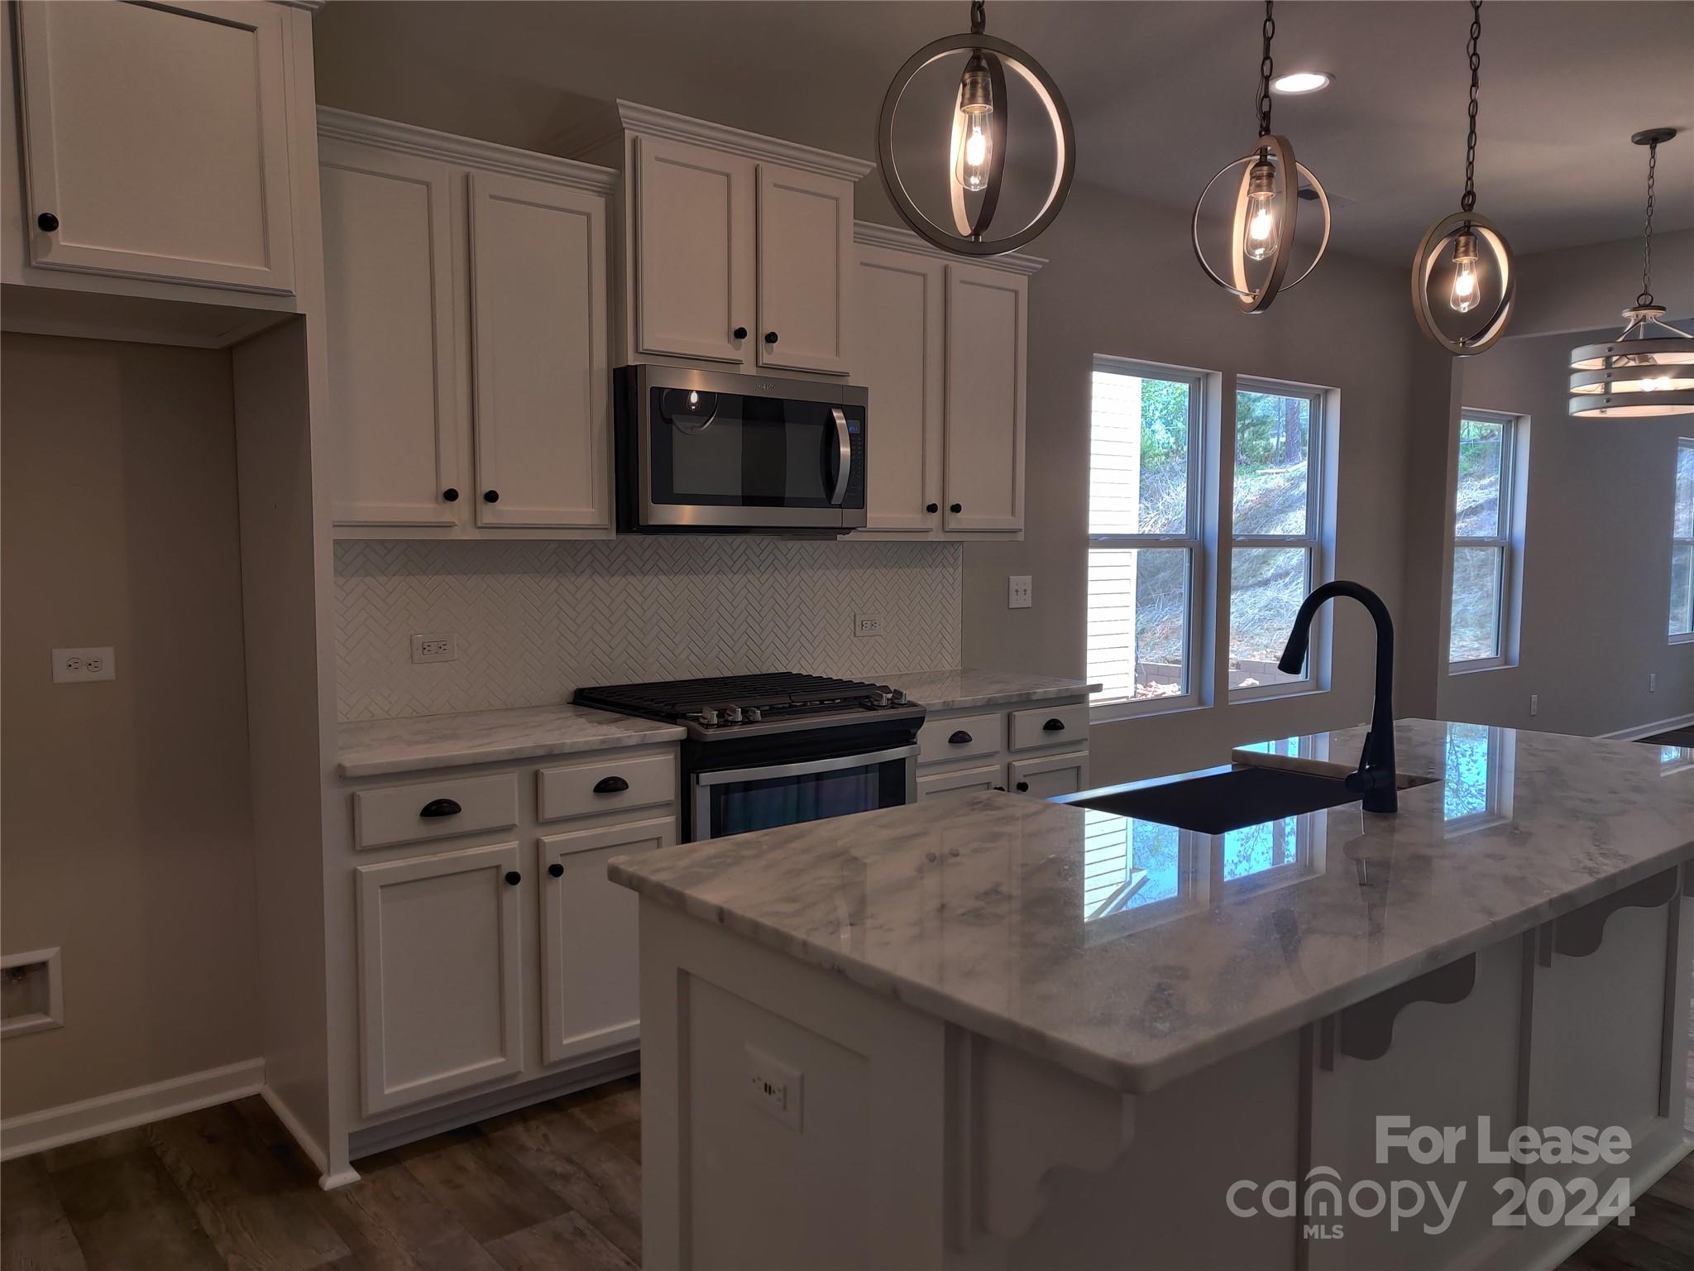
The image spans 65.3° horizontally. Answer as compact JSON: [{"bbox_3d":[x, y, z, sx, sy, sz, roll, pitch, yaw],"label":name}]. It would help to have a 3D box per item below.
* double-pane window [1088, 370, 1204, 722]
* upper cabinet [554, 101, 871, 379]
[{"bbox_3d":[1.215,-0.387,5.518,0.837,1.446,0.081,-4,6,-39],"label":"double-pane window"},{"bbox_3d":[-0.385,-1.061,3.822,0.868,0.657,0.425,-3,6,-40],"label":"upper cabinet"}]

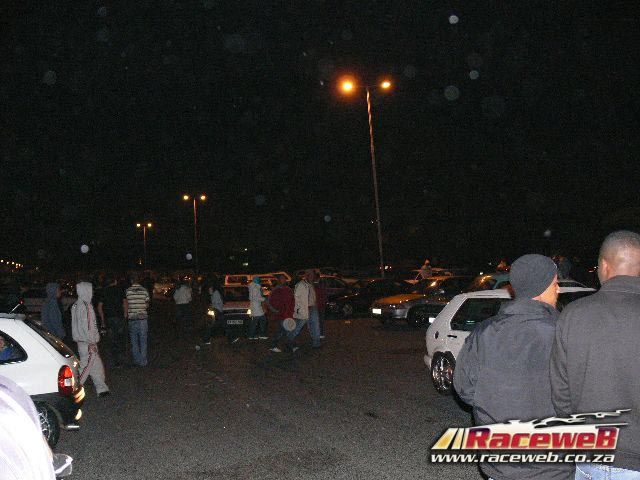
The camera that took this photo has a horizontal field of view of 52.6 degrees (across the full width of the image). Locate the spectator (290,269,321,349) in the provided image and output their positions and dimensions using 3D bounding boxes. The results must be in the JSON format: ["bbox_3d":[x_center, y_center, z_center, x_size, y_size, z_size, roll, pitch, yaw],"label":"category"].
[{"bbox_3d":[-0.298,1.521,14.300,0.500,1.750,0.520,-4,-3,21],"label":"spectator"}]

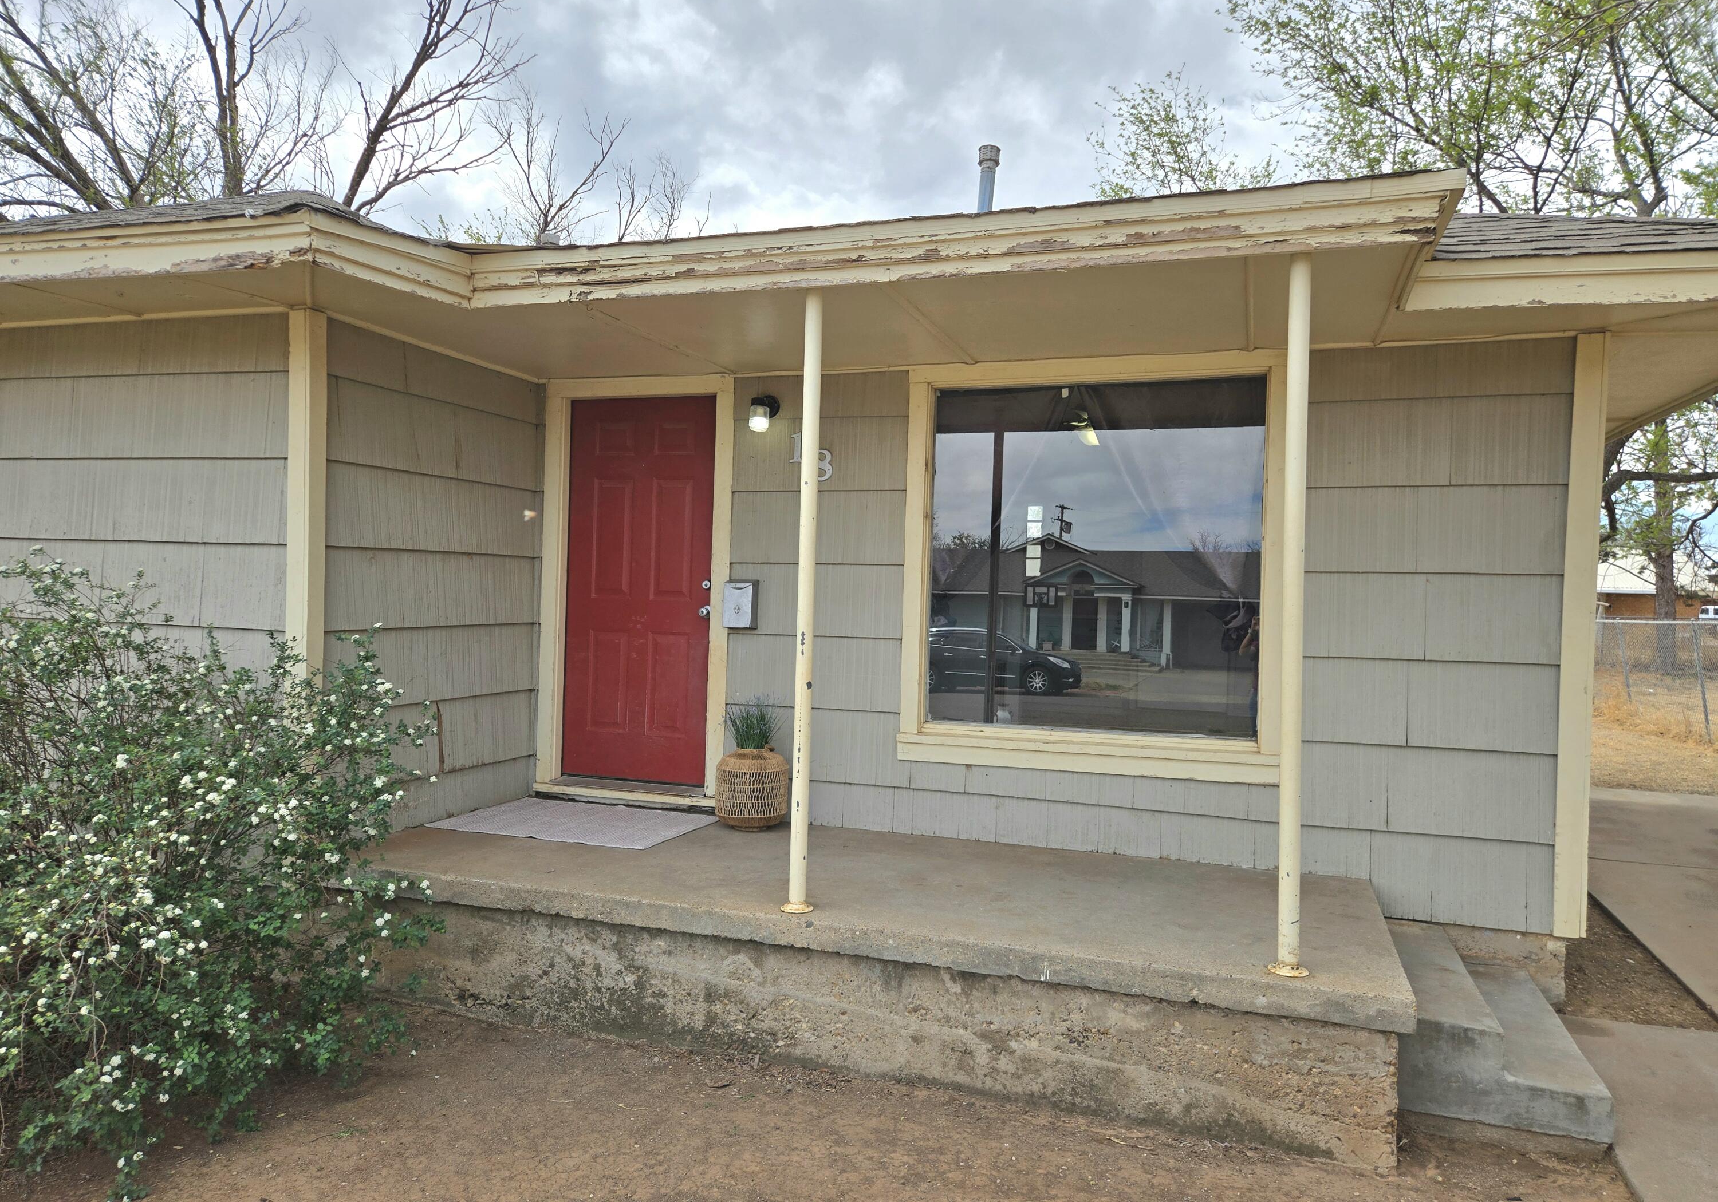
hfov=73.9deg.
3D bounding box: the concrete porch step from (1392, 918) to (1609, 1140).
[{"bbox_3d":[2.213,1.491,4.154,0.605,0.300,1.240,1,1,19],"label":"concrete porch step"}]

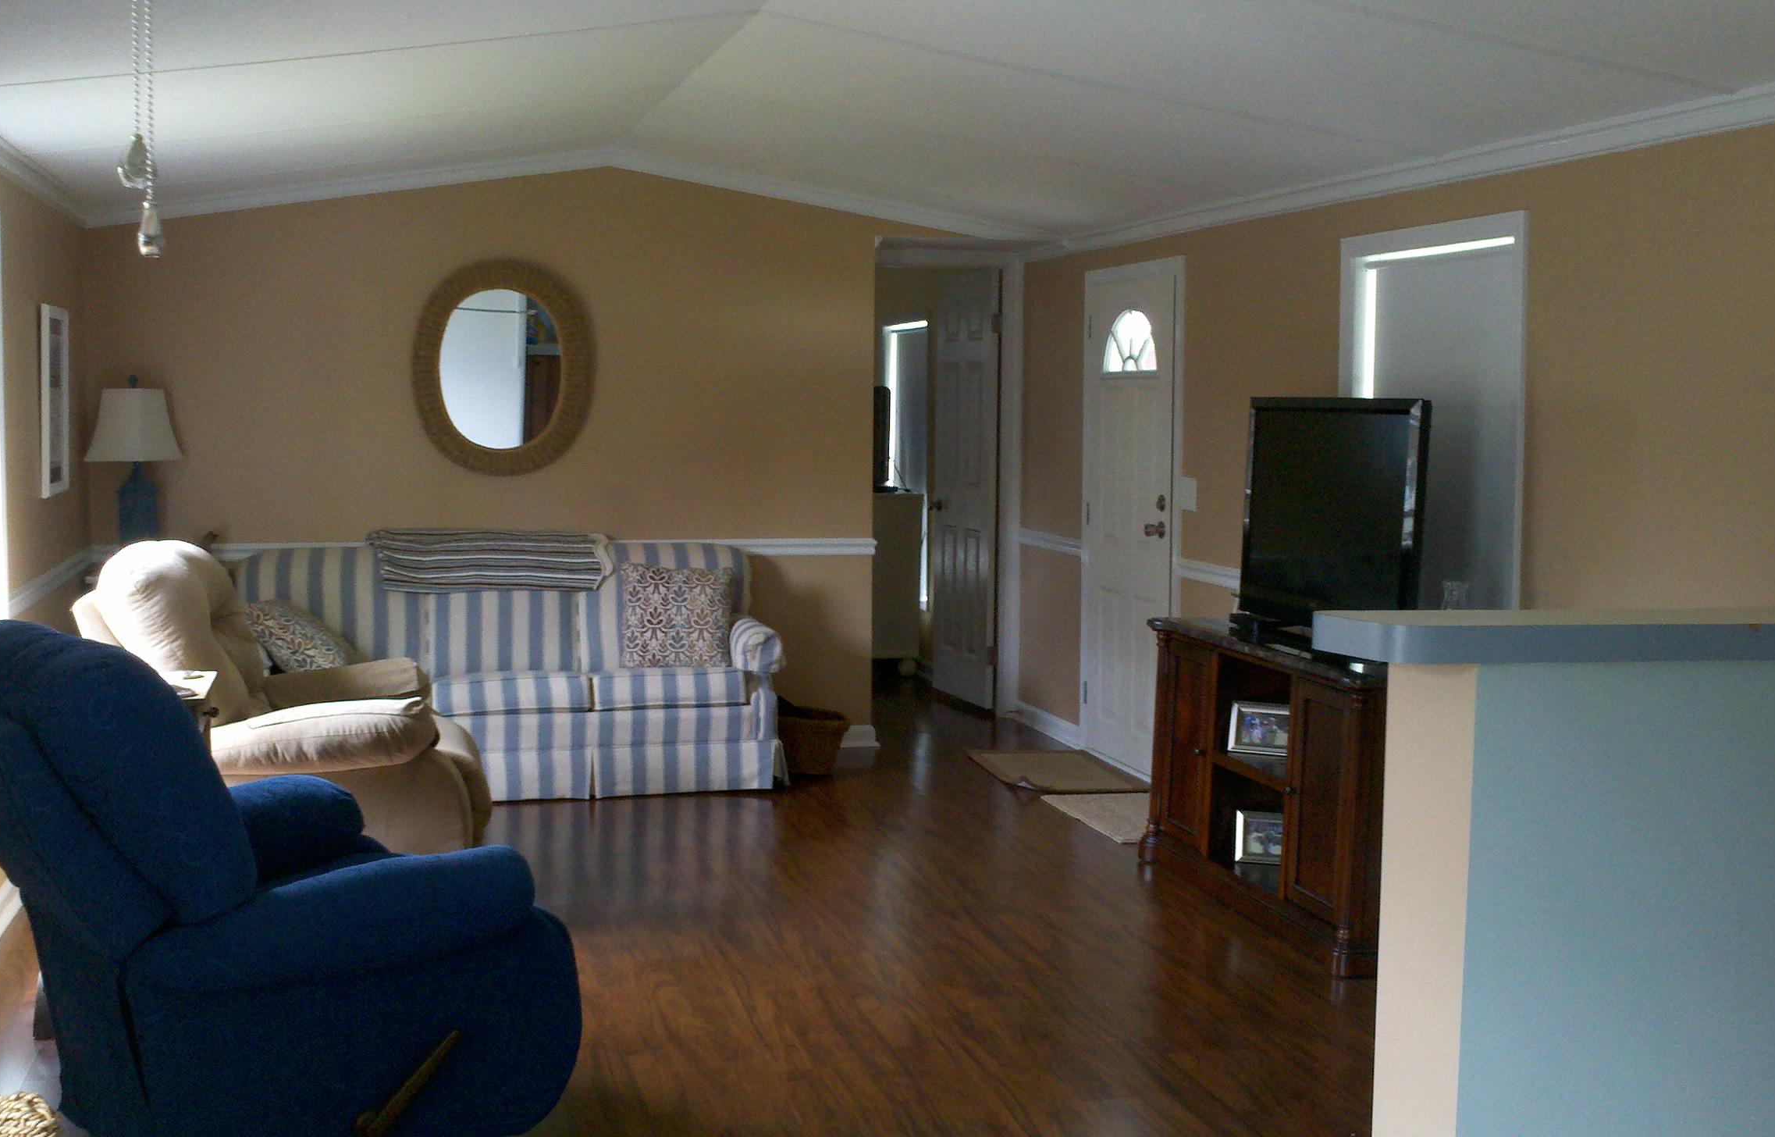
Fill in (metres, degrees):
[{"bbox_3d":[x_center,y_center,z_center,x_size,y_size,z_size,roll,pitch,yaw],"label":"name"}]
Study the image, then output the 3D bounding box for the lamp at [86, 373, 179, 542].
[{"bbox_3d":[-2.718,-0.312,5.827,0.320,0.769,0.320,-2,6,-18],"label":"lamp"}]

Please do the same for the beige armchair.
[{"bbox_3d":[-1.865,0.438,5.095,1.125,1.082,0.973,-1,6,-15],"label":"beige armchair"}]

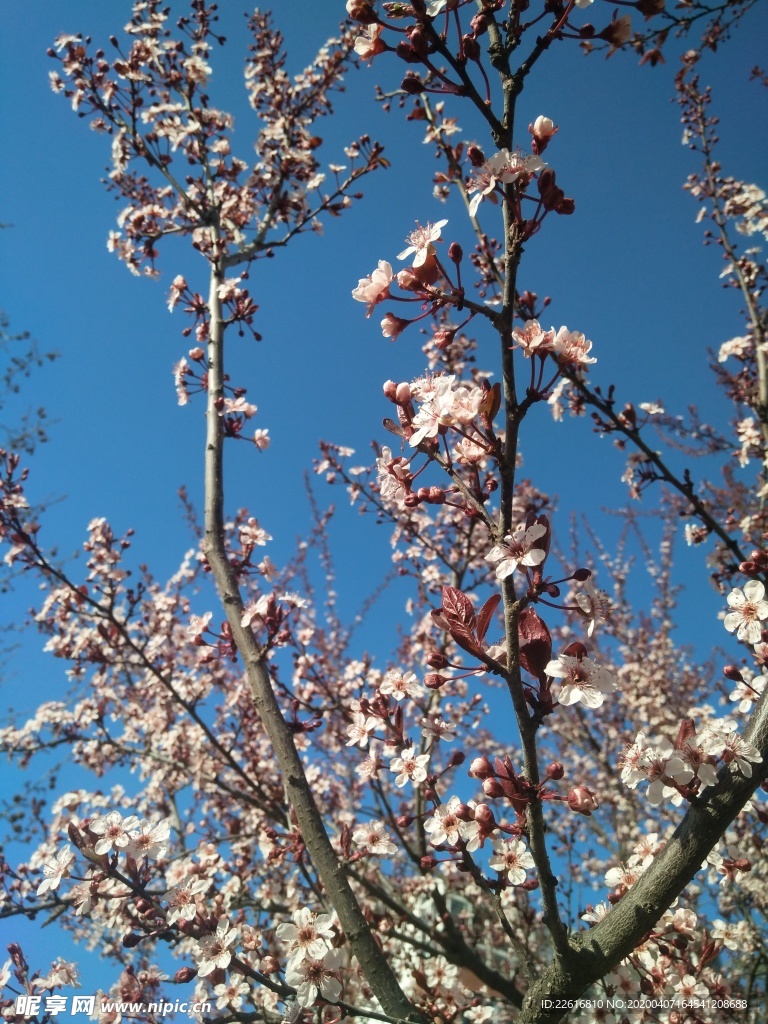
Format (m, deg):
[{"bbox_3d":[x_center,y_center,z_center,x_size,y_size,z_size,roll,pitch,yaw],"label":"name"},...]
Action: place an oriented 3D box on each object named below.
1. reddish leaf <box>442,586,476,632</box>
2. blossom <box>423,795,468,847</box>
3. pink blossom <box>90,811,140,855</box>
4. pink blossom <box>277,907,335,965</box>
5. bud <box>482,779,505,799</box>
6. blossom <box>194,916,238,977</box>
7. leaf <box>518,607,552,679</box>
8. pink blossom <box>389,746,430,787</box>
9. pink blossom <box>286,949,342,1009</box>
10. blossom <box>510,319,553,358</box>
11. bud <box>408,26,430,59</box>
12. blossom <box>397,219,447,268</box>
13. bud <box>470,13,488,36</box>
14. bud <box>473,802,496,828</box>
[{"bbox_3d":[0.040,0.052,0.330,0.016,0.026,0.006,-30,6,1],"label":"reddish leaf"},{"bbox_3d":[0.034,0.173,0.350,0.027,0.027,0.013,-3,-25,5],"label":"blossom"},{"bbox_3d":[-0.136,0.163,0.315,0.025,0.022,0.010,0,-6,-3],"label":"pink blossom"},{"bbox_3d":[-0.033,0.179,0.262,0.025,0.024,0.011,1,-37,-1],"label":"pink blossom"},{"bbox_3d":[0.041,0.105,0.235,0.009,0.007,0.007,27,0,-24],"label":"bud"},{"bbox_3d":[-0.070,0.180,0.258,0.024,0.024,0.011,-14,-33,21],"label":"blossom"},{"bbox_3d":[0.058,0.050,0.240,0.015,0.027,0.006,-13,-6,14],"label":"leaf"},{"bbox_3d":[0.015,0.145,0.355,0.024,0.023,0.010,0,-6,-3],"label":"pink blossom"},{"bbox_3d":[-0.034,0.224,0.300,0.028,0.028,0.012,3,-34,-5],"label":"pink blossom"},{"bbox_3d":[0.066,-0.077,0.275,0.019,0.017,0.015,-5,-35,7],"label":"blossom"},{"bbox_3d":[0.018,-0.242,0.320,0.011,0.015,0.011,-11,6,11],"label":"bud"},{"bbox_3d":[0.019,-0.134,0.310,0.027,0.027,0.015,-20,-58,31],"label":"blossom"},{"bbox_3d":[0.041,-0.208,0.265,0.007,0.010,0.007,21,0,0],"label":"bud"},{"bbox_3d":[0.054,0.164,0.335,0.011,0.011,0.013,-38,-66,-10],"label":"bud"}]

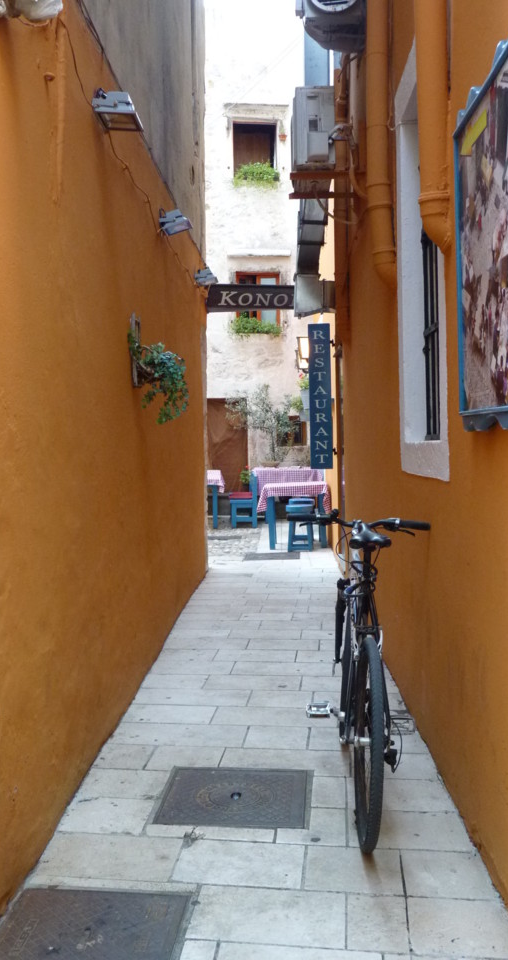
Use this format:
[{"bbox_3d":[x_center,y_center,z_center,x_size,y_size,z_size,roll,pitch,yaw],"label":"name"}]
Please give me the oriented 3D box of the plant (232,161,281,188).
[{"bbox_3d":[0.047,-5.749,16.700,0.880,0.450,0.360,-1,2,-8],"label":"plant"}]

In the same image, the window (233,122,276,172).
[{"bbox_3d":[0.015,-6.284,16.850,0.850,1.020,0.140,-1,2,-8],"label":"window"}]

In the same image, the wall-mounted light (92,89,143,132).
[{"bbox_3d":[-0.560,-1.530,3.680,0.175,0.115,0.230,-1,2,2],"label":"wall-mounted light"}]

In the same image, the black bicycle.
[{"bbox_3d":[0.405,0.670,3.400,0.600,1.020,1.700,2,2,2],"label":"black bicycle"}]

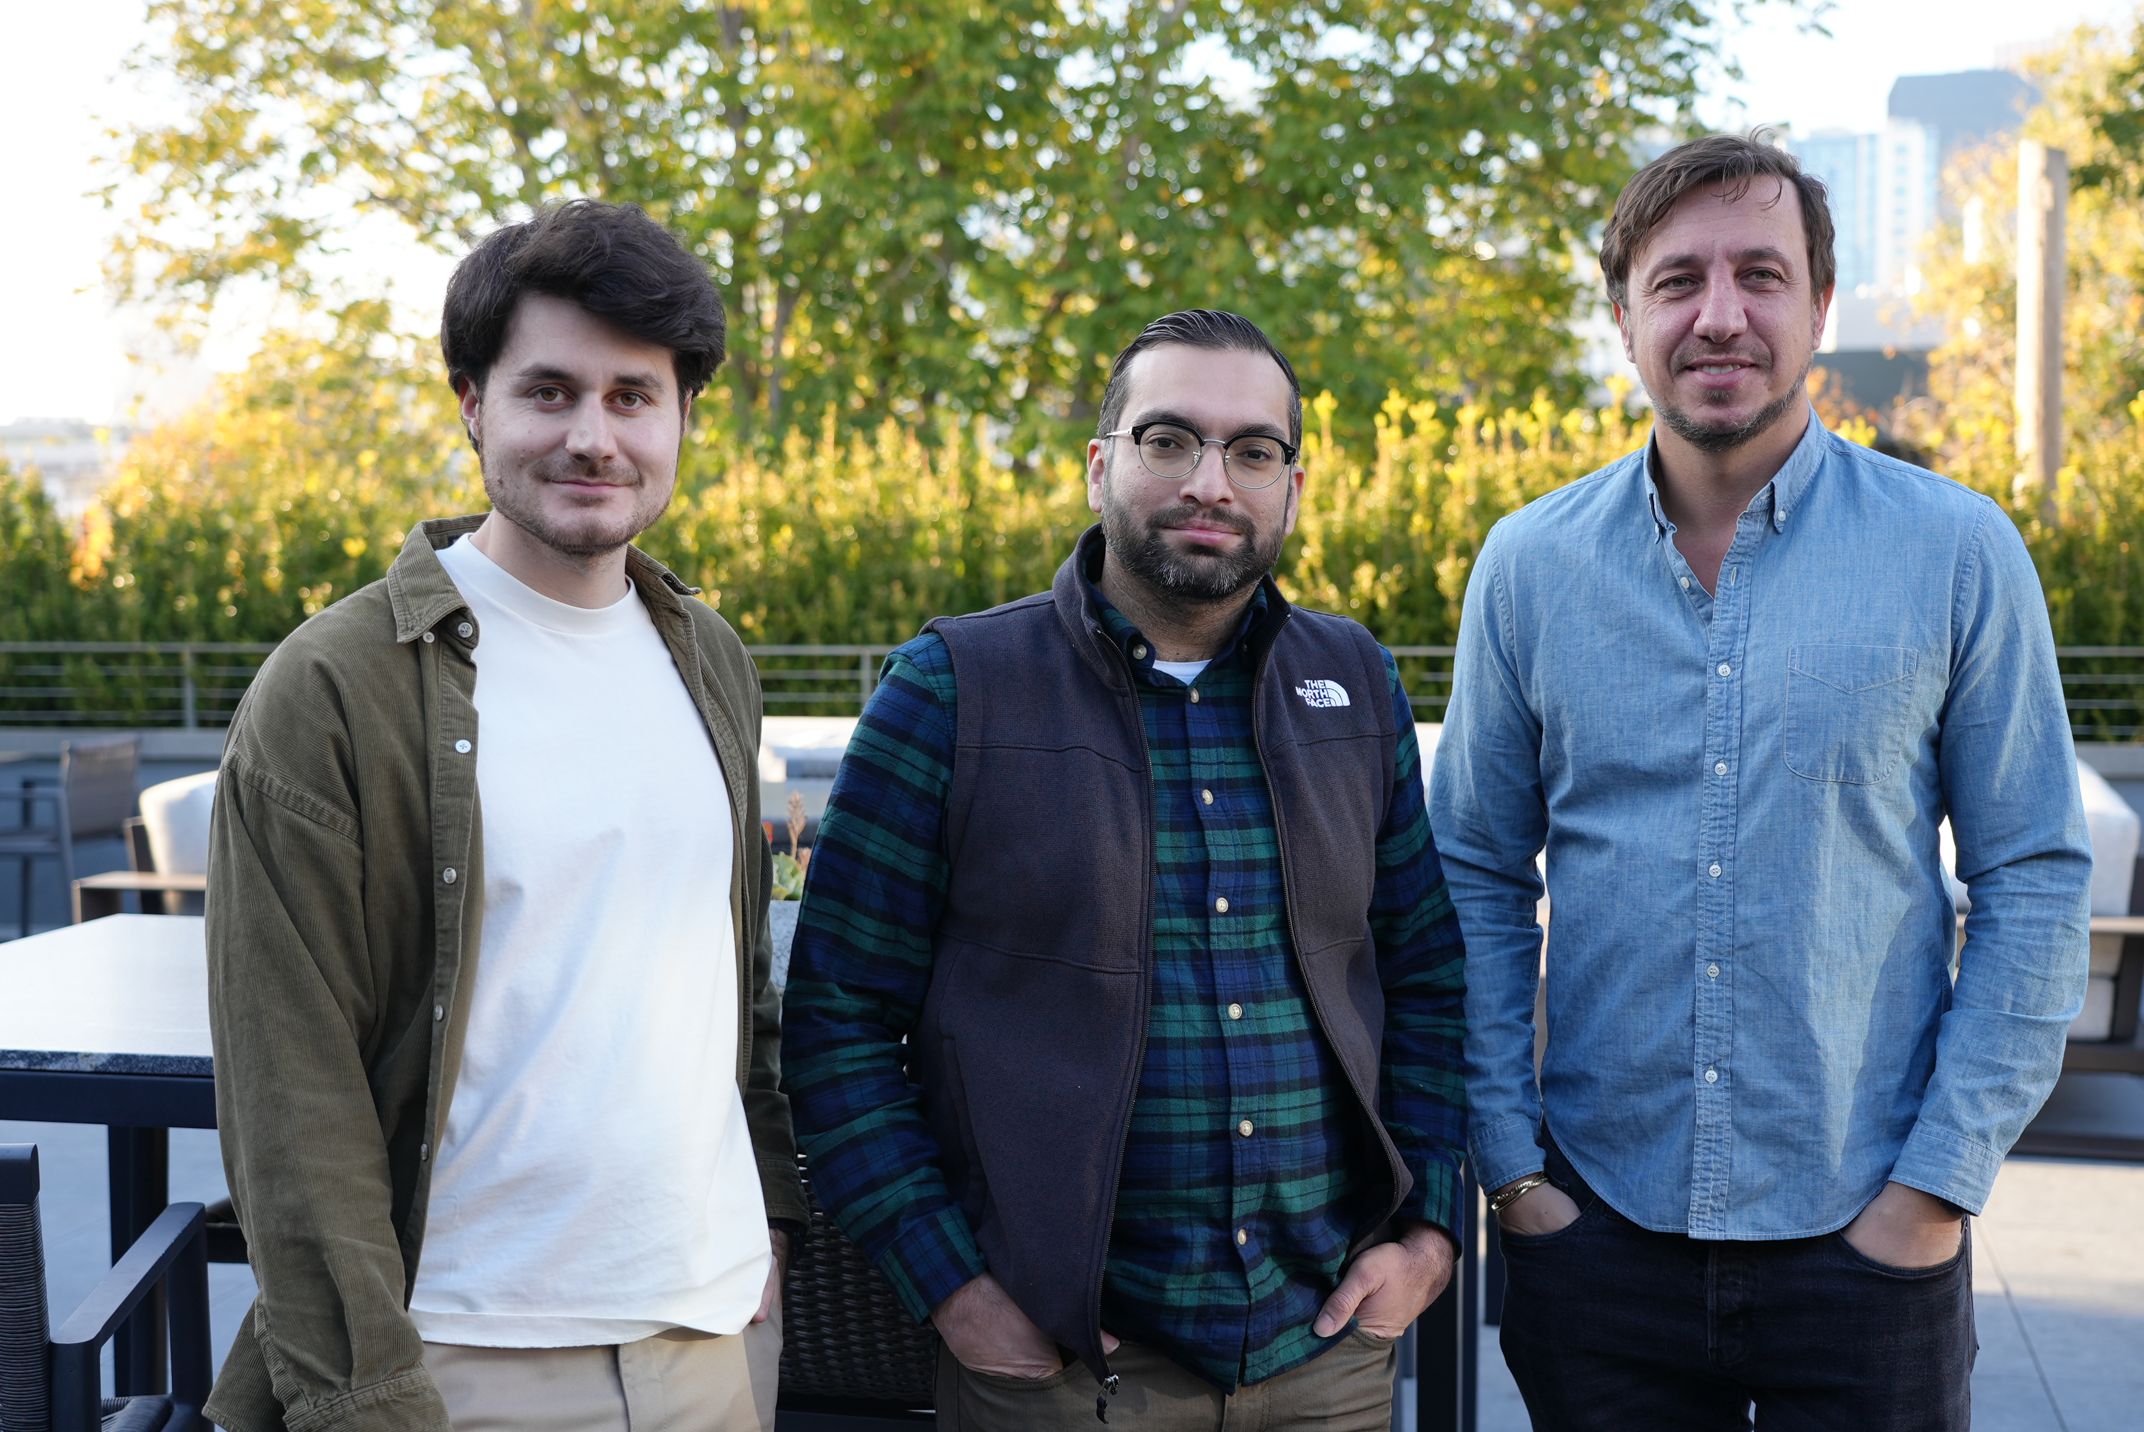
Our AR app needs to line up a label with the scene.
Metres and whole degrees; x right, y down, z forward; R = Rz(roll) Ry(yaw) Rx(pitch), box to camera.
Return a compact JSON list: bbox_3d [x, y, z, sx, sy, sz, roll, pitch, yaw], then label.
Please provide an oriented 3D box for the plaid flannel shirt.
[{"bbox_3d":[0.047,0.213,2.190,0.580,0.660,0.320,-1,4,-20],"label":"plaid flannel shirt"}]

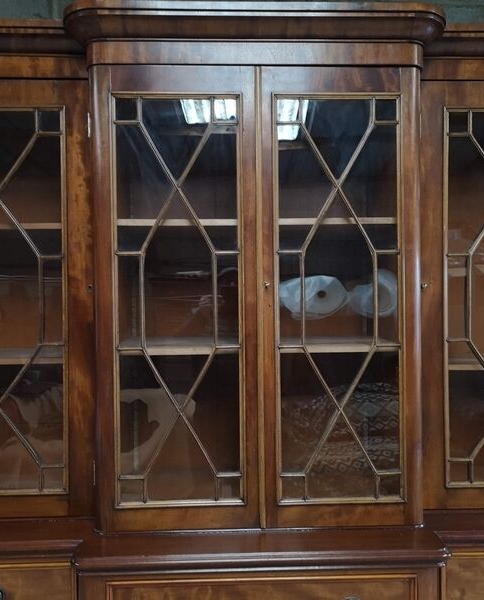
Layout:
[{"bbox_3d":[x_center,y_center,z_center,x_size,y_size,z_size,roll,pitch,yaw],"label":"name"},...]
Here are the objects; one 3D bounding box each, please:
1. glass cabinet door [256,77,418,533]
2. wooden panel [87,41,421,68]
[{"bbox_3d":[0.272,-0.007,1.716,0.443,1.251,0.035,-1,1,-2],"label":"glass cabinet door"},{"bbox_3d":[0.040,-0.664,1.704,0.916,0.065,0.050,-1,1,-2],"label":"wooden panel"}]

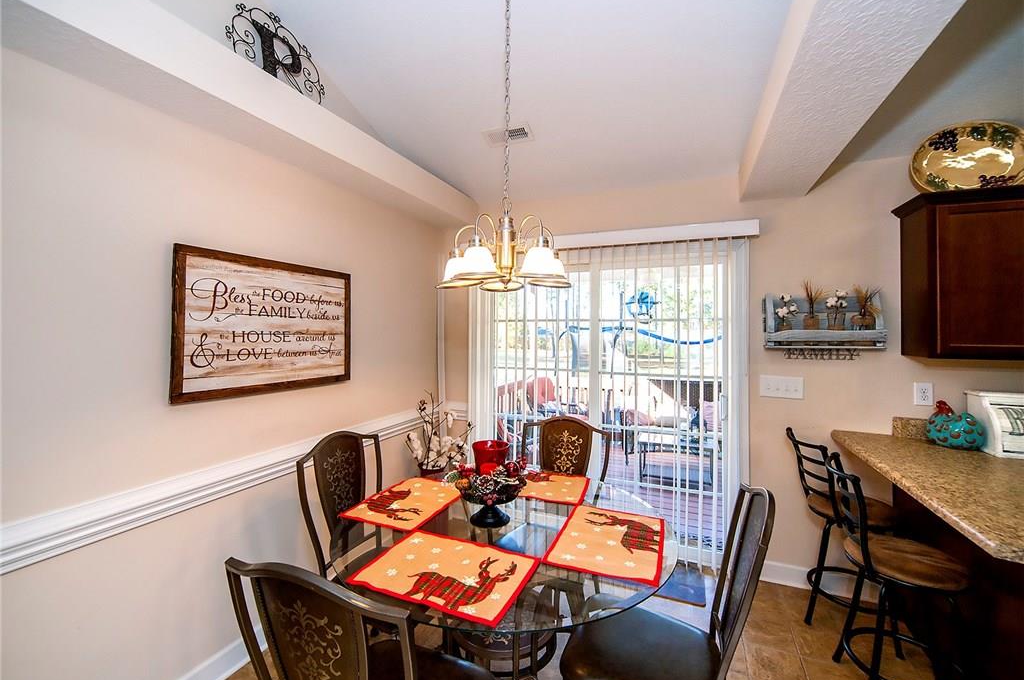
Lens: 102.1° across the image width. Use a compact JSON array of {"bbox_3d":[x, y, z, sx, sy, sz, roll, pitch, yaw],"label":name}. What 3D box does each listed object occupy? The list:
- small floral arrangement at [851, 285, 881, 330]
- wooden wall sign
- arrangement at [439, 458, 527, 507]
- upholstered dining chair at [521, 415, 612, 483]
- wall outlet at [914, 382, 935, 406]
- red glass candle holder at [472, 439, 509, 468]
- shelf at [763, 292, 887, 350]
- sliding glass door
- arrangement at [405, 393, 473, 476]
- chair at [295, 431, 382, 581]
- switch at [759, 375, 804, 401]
[{"bbox_3d":[1.859,-0.155,2.181,0.140,0.260,0.110,0,1,23],"label":"small floral arrangement"},{"bbox_3d":[-1.119,-0.067,1.996,0.035,0.617,0.900,0,1,23],"label":"wooden wall sign"},{"bbox_3d":[-0.093,0.539,1.577,0.280,0.145,0.260,0,1,0],"label":"arrangement"},{"bbox_3d":[0.165,0.921,1.993,0.500,1.030,0.570,0,1,28],"label":"upholstered dining chair"},{"bbox_3d":[2.131,0.282,2.140,0.074,0.118,0.010,0,1,23],"label":"wall outlet"},{"bbox_3d":[-0.082,0.464,1.570,0.136,0.135,0.136,0,1,0],"label":"red glass candle holder"},{"bbox_3d":[1.693,-0.104,2.263,0.540,0.310,0.110,0,1,23],"label":"shelf"},{"bbox_3d":[0.544,0.387,2.828,1.870,1.990,0.100,0,1,23],"label":"sliding glass door"},{"bbox_3d":[-0.485,0.624,2.735,0.420,0.530,0.380,-1,1,-22],"label":"arrangement"},{"bbox_3d":[-0.527,0.922,1.780,0.570,1.030,0.500,0,1,23],"label":"chair"},{"bbox_3d":[1.551,0.273,2.383,0.213,0.122,0.012,0,1,23],"label":"switch"}]

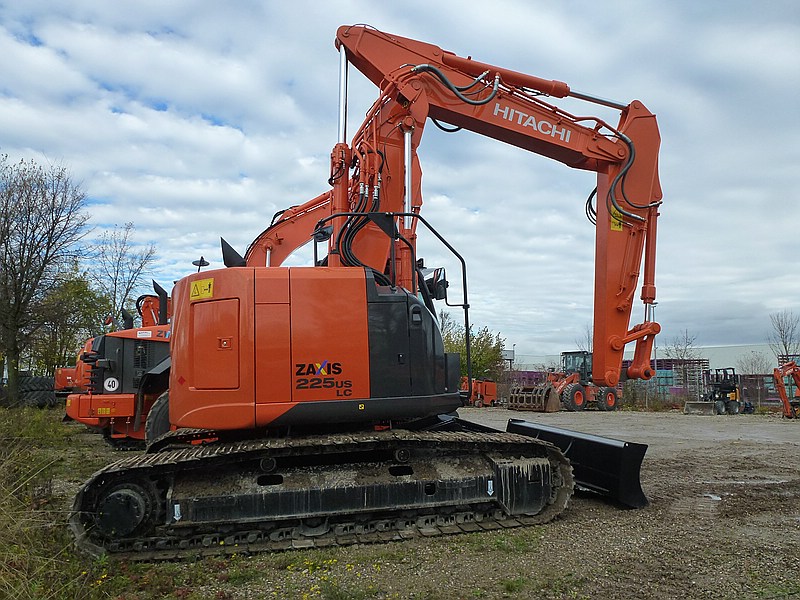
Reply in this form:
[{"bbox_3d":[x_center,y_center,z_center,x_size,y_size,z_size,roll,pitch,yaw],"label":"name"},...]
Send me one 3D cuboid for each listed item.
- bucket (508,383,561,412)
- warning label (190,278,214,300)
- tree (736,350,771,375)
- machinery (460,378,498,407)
[{"bbox_3d":[6.828,4.967,28.200,1.120,1.400,2.450,5,-9,-37],"label":"bucket"},{"bbox_3d":[-1.879,-0.100,5.269,0.320,0.175,0.010,-7,-13,34],"label":"warning label"},{"bbox_3d":[29.315,6.261,46.000,2.400,4.100,2.400,-5,-9,33],"label":"tree"},{"bbox_3d":[4.586,5.354,32.000,2.000,1.650,1.200,6,-10,-41],"label":"machinery"}]

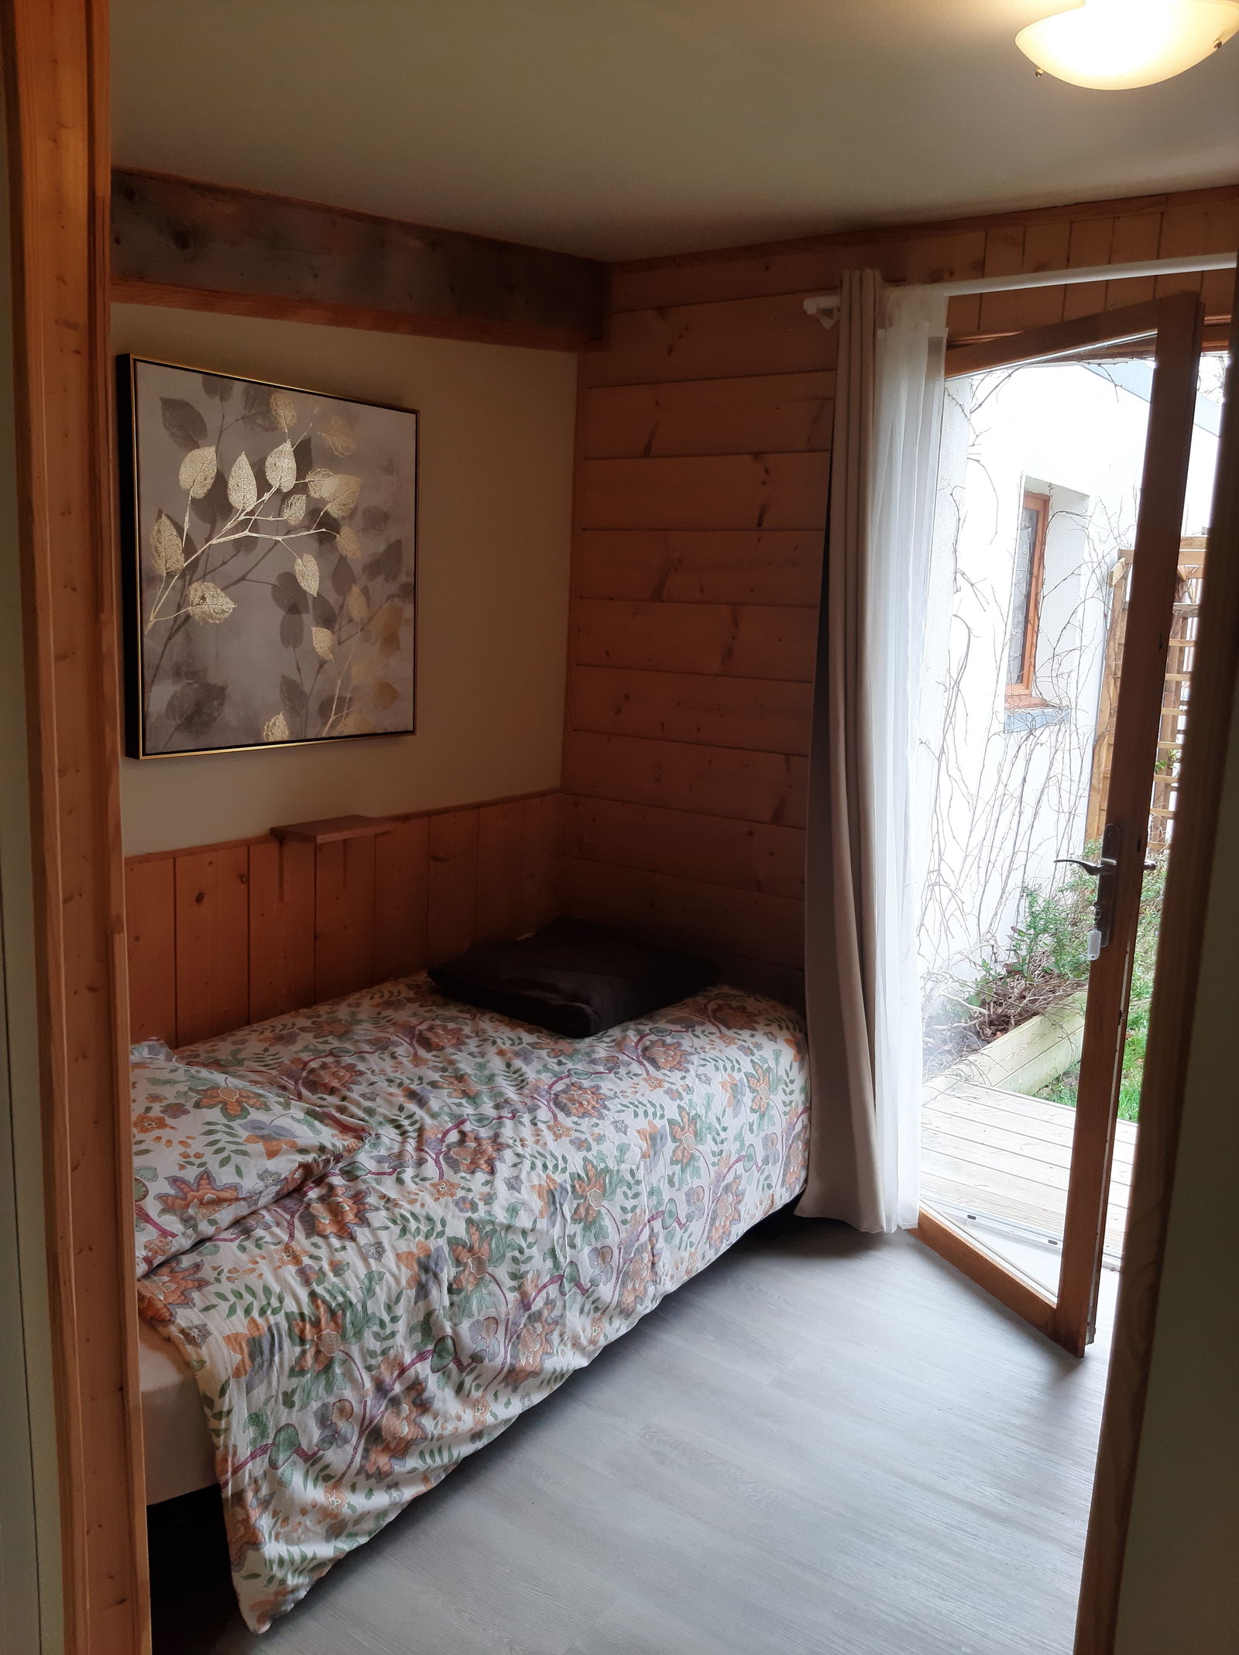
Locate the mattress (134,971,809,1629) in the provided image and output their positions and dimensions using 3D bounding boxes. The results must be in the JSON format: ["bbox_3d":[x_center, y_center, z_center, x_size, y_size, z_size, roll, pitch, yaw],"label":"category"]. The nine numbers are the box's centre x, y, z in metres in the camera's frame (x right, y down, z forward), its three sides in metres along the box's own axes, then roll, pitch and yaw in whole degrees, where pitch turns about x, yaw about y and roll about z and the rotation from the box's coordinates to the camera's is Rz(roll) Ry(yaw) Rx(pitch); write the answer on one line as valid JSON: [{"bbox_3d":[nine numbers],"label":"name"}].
[{"bbox_3d":[-0.461,0.687,2.601,0.935,0.450,1.980,9,12,34],"label":"mattress"}]

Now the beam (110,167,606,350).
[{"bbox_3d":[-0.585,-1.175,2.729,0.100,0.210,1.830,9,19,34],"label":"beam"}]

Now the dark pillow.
[{"bbox_3d":[-0.114,0.362,3.202,0.510,0.100,0.550,9,12,34],"label":"dark pillow"}]

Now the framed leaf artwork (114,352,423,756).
[{"bbox_3d":[-0.709,-0.548,2.749,0.045,0.752,0.755,9,12,34],"label":"framed leaf artwork"}]

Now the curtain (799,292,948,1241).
[{"bbox_3d":[0.610,-0.118,2.991,0.330,2.210,0.140,9,12,34],"label":"curtain"}]

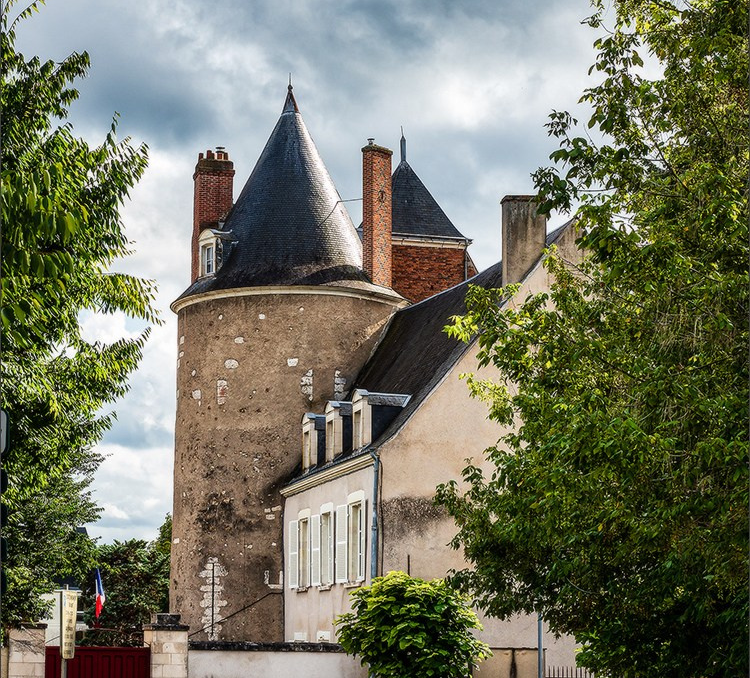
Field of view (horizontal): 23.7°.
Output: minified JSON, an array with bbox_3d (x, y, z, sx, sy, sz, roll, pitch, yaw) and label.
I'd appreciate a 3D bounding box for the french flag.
[{"bbox_3d":[-7.896,7.320,51.518,0.360,1.482,0.300,0,-10,0],"label":"french flag"}]

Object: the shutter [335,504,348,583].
[{"bbox_3d":[-0.892,5.596,48.770,0.070,2.089,0.580,5,-11,-27],"label":"shutter"}]

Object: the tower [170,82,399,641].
[{"bbox_3d":[-2.940,2.305,60.041,7.913,22.527,7.913,0,-10,0],"label":"tower"}]

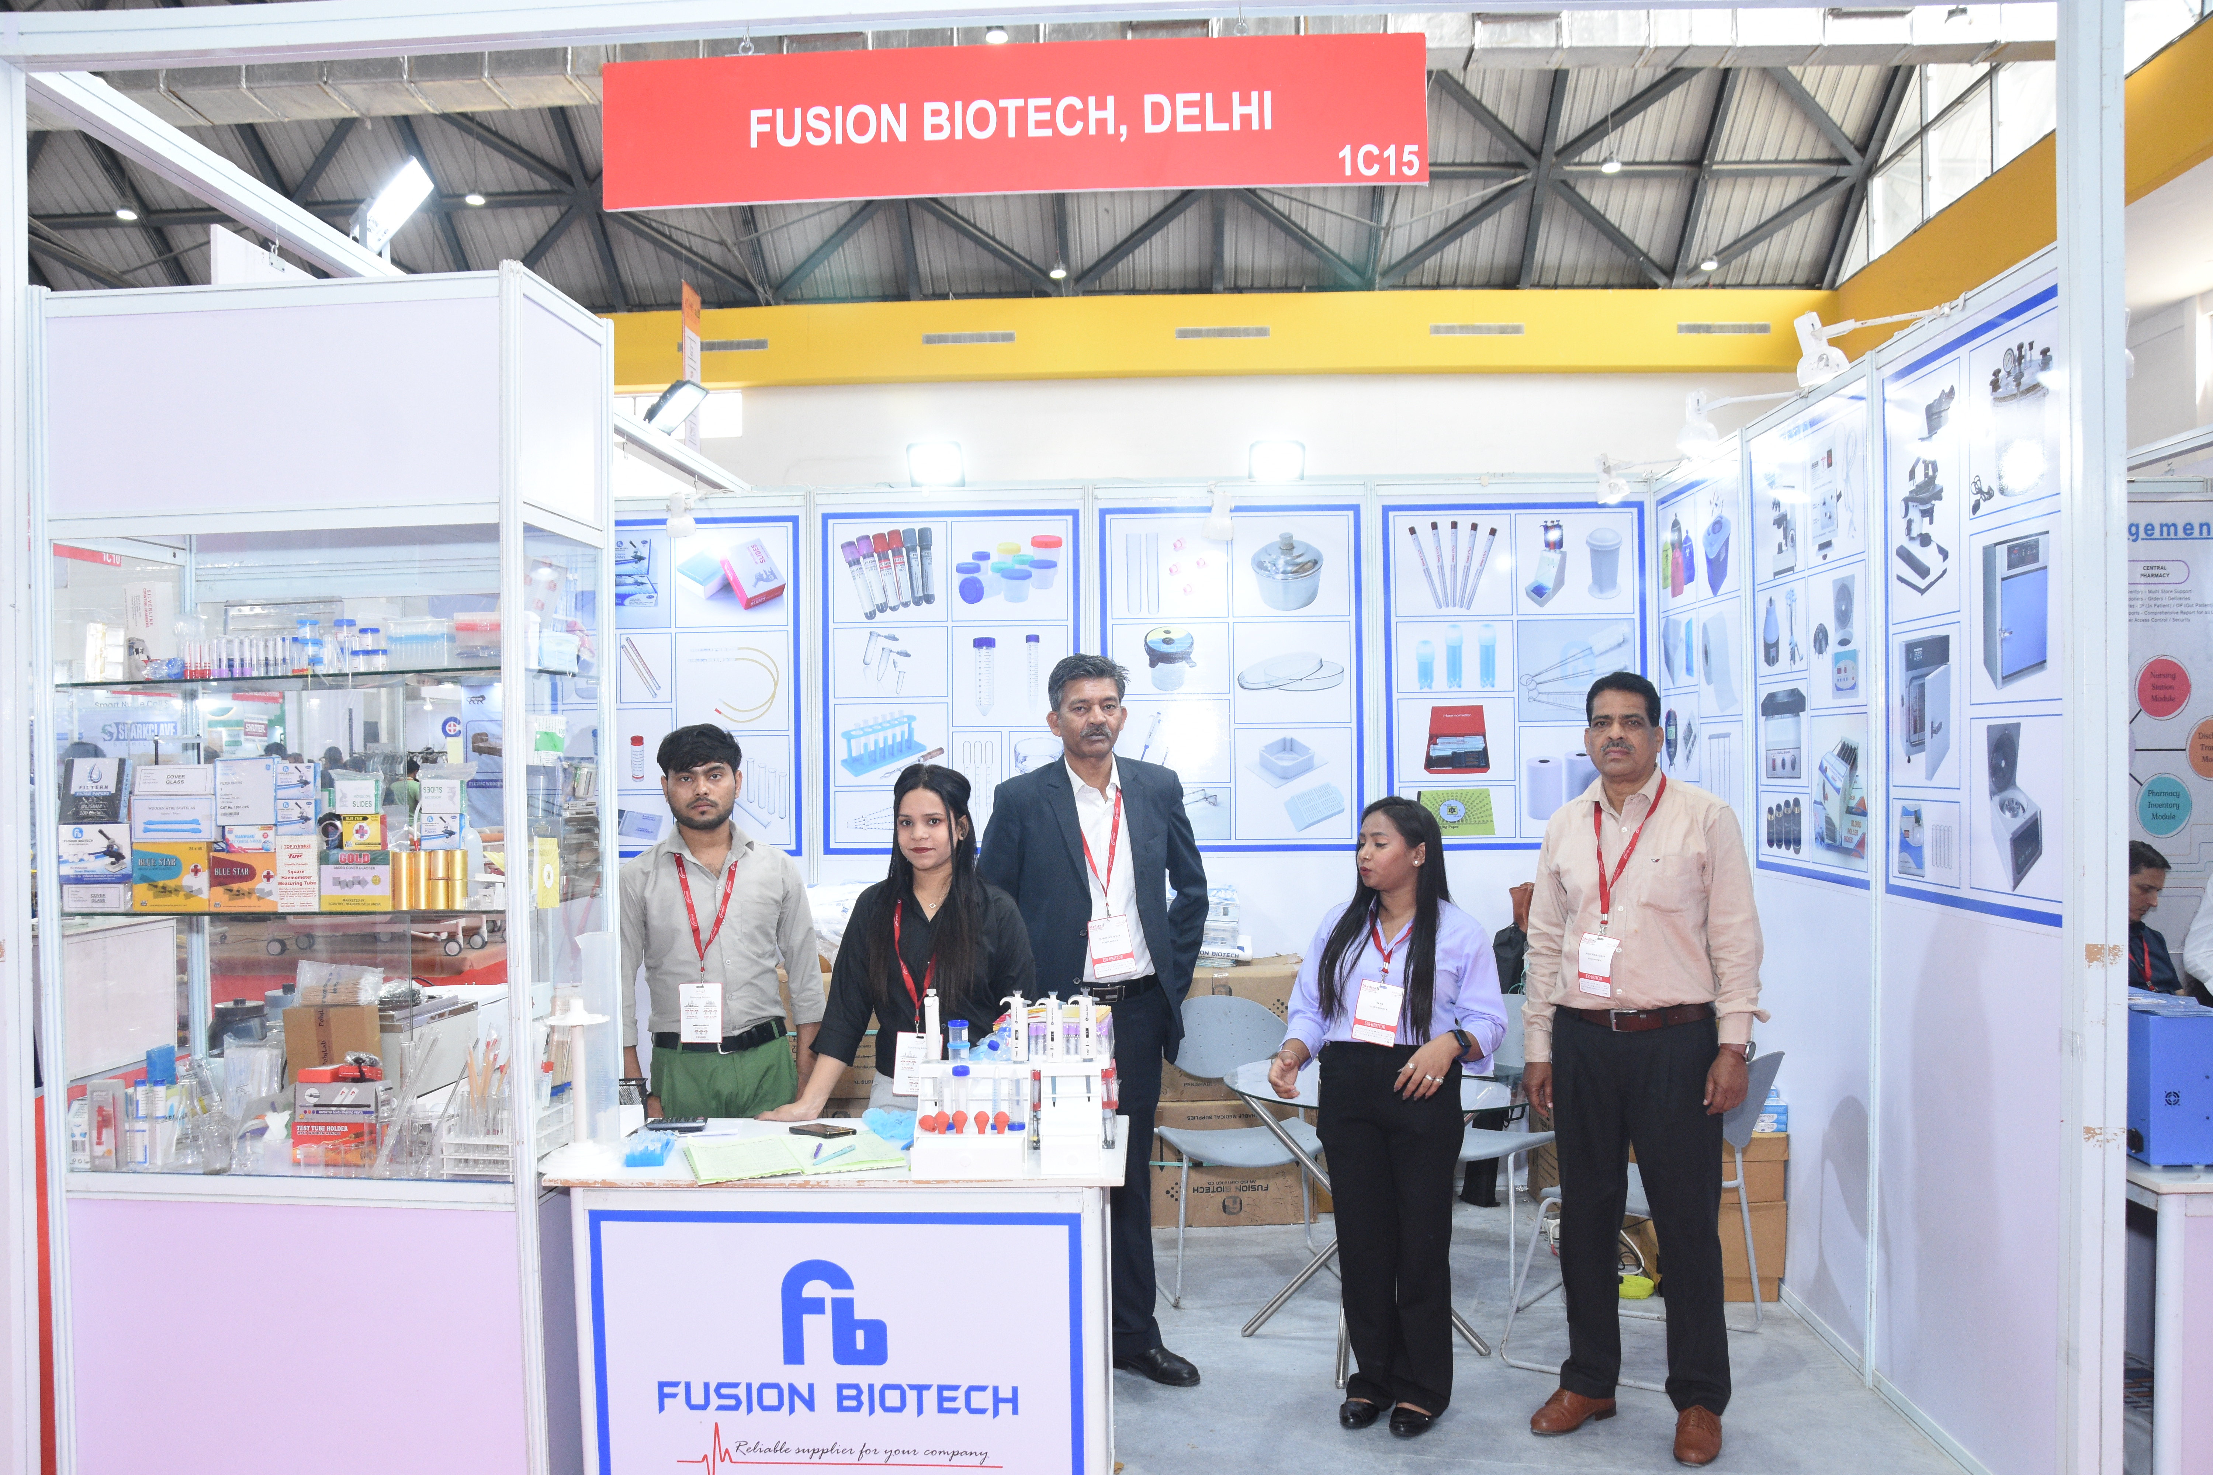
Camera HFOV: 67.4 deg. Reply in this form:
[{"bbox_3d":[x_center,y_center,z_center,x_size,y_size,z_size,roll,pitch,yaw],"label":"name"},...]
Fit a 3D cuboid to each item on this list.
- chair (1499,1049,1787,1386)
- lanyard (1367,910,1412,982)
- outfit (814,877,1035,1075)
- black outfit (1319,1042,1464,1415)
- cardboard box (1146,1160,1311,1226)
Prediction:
[{"bbox_3d":[1.390,1.180,4.290,0.610,0.770,0.490,0,0,27],"label":"chair"},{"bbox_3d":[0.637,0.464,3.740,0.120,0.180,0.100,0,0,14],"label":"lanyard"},{"bbox_3d":[-0.410,0.550,3.730,0.500,0.470,0.320,-1,0,6],"label":"outfit"},{"bbox_3d":[0.640,1.100,3.740,0.340,0.860,0.270,-1,0,11],"label":"black outfit"},{"bbox_3d":[0.420,1.390,5.580,0.550,0.400,0.420,-1,0,3],"label":"cardboard box"}]

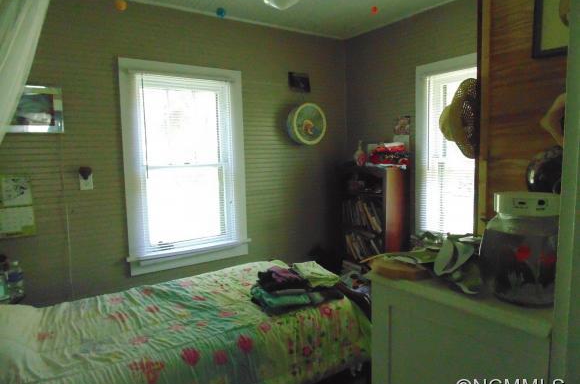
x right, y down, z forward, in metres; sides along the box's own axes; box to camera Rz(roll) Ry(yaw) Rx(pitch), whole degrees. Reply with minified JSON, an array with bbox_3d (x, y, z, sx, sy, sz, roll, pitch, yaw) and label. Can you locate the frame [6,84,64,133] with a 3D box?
[{"bbox_3d":[-1.569,-0.500,2.240,0.335,0.280,0.025,-6,8,-33],"label":"frame"}]

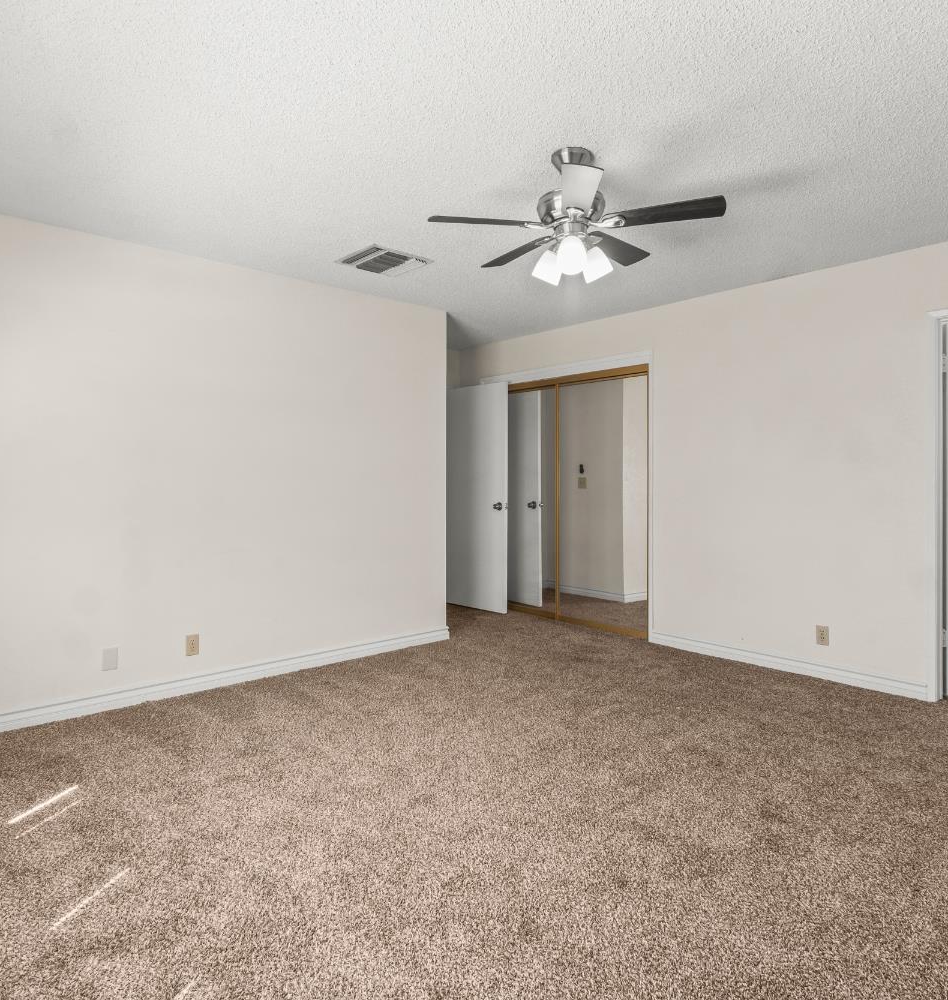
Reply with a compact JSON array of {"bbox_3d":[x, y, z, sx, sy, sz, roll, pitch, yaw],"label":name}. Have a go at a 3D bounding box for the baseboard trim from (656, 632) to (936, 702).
[{"bbox_3d":[1.885,1.030,3.990,0.016,0.090,1.650,-1,1,-43],"label":"baseboard trim"}]

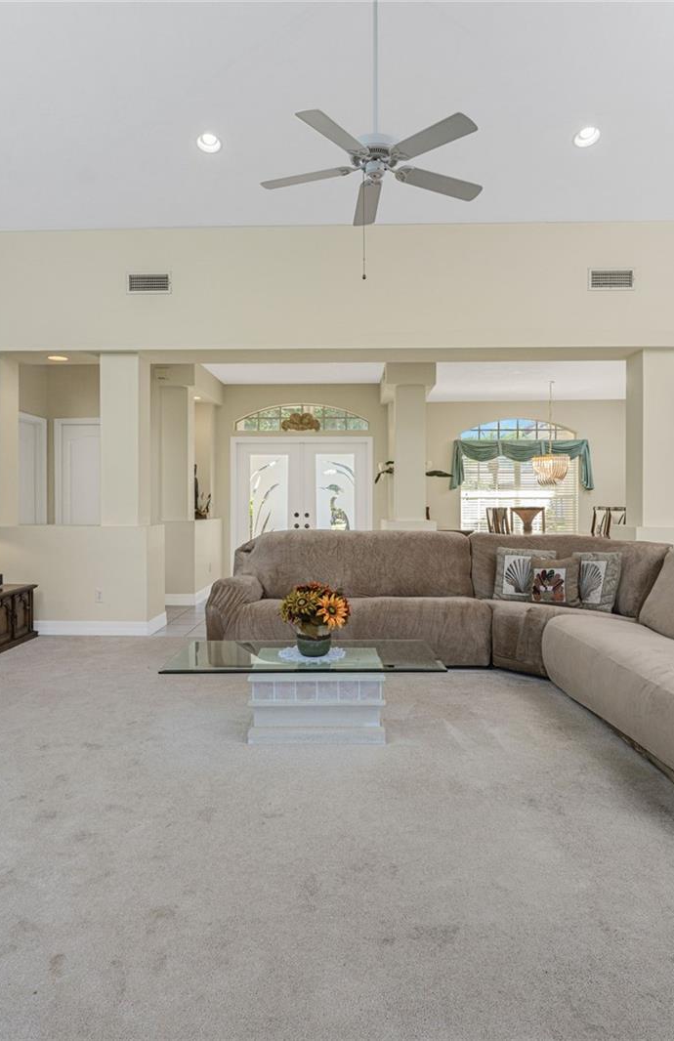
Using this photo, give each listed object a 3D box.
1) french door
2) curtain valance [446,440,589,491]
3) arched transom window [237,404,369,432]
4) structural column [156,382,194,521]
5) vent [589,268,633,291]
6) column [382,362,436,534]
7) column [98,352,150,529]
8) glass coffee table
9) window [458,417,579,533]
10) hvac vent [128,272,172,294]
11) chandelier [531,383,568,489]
[{"bbox_3d":[-0.487,-0.065,8.400,1.920,2.170,0.130,0,0,1],"label":"french door"},{"bbox_3d":[2.968,-0.894,9.750,2.300,0.810,0.170,0,1,1],"label":"curtain valance"},{"bbox_3d":[-0.484,-1.434,8.440,1.870,0.390,0.100,0,1,1],"label":"arched transom window"},{"bbox_3d":[-1.995,-0.830,7.600,0.360,1.680,0.360,0,0,1],"label":"structural column"},{"bbox_3d":[2.363,-2.069,5.225,0.400,0.195,0.030,0,1,1],"label":"vent"},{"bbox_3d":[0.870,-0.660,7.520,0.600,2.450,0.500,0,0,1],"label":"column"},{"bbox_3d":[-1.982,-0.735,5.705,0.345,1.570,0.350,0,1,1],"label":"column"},{"bbox_3d":[-0.160,0.900,3.220,1.360,0.395,0.620,0,1,1],"label":"glass coffee table"},{"bbox_3d":[2.875,-0.585,9.650,1.880,2.090,0.130,0,0,1],"label":"window"},{"bbox_3d":[-1.656,-2.094,5.365,0.400,0.190,0.030,0,1,1],"label":"hvac vent"},{"bbox_3d":[2.900,-1.183,8.300,0.520,1.435,0.520,0,1,1],"label":"chandelier"}]

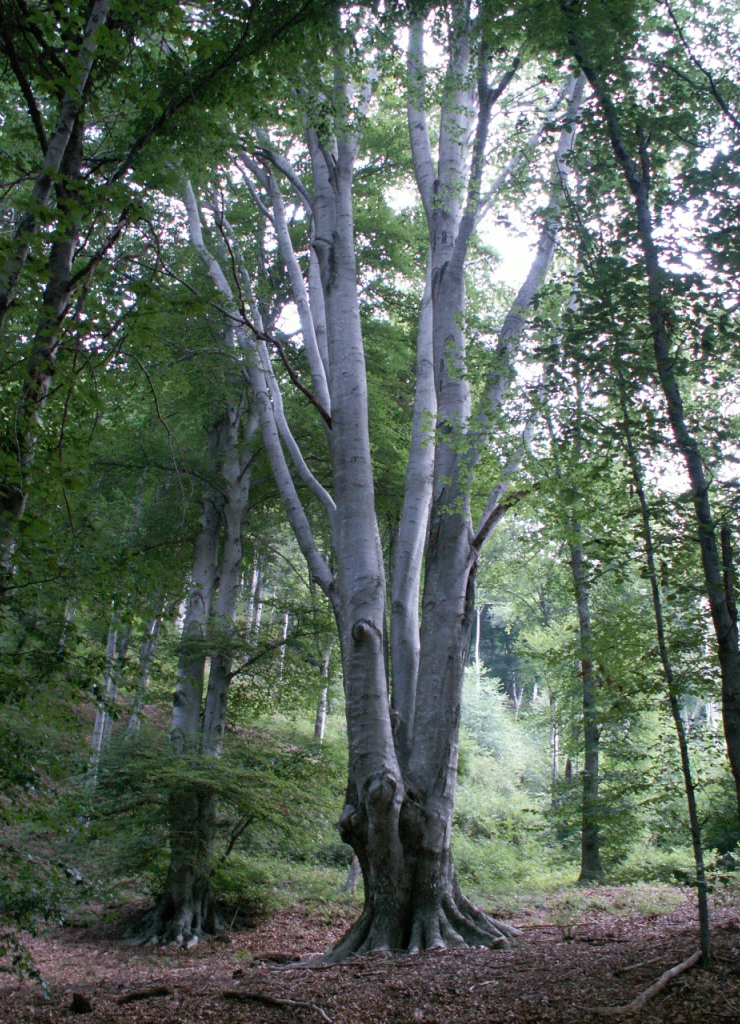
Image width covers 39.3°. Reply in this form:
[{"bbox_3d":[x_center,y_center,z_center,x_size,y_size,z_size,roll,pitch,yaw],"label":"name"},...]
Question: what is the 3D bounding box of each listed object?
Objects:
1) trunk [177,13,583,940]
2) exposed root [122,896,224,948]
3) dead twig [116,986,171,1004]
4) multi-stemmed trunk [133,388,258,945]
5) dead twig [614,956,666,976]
[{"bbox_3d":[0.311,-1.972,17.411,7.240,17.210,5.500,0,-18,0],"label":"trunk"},{"bbox_3d":[-3.361,6.987,17.717,1.760,0.730,1.400,0,-18,0],"label":"exposed root"},{"bbox_3d":[-2.269,4.859,10.418,0.120,0.080,0.640,-16,-23,40],"label":"dead twig"},{"bbox_3d":[-3.225,2.479,19.671,2.150,10.520,2.000,0,-18,0],"label":"multi-stemmed trunk"},{"bbox_3d":[3.315,5.479,12.530,0.130,0.090,1.330,-14,-22,37],"label":"dead twig"}]

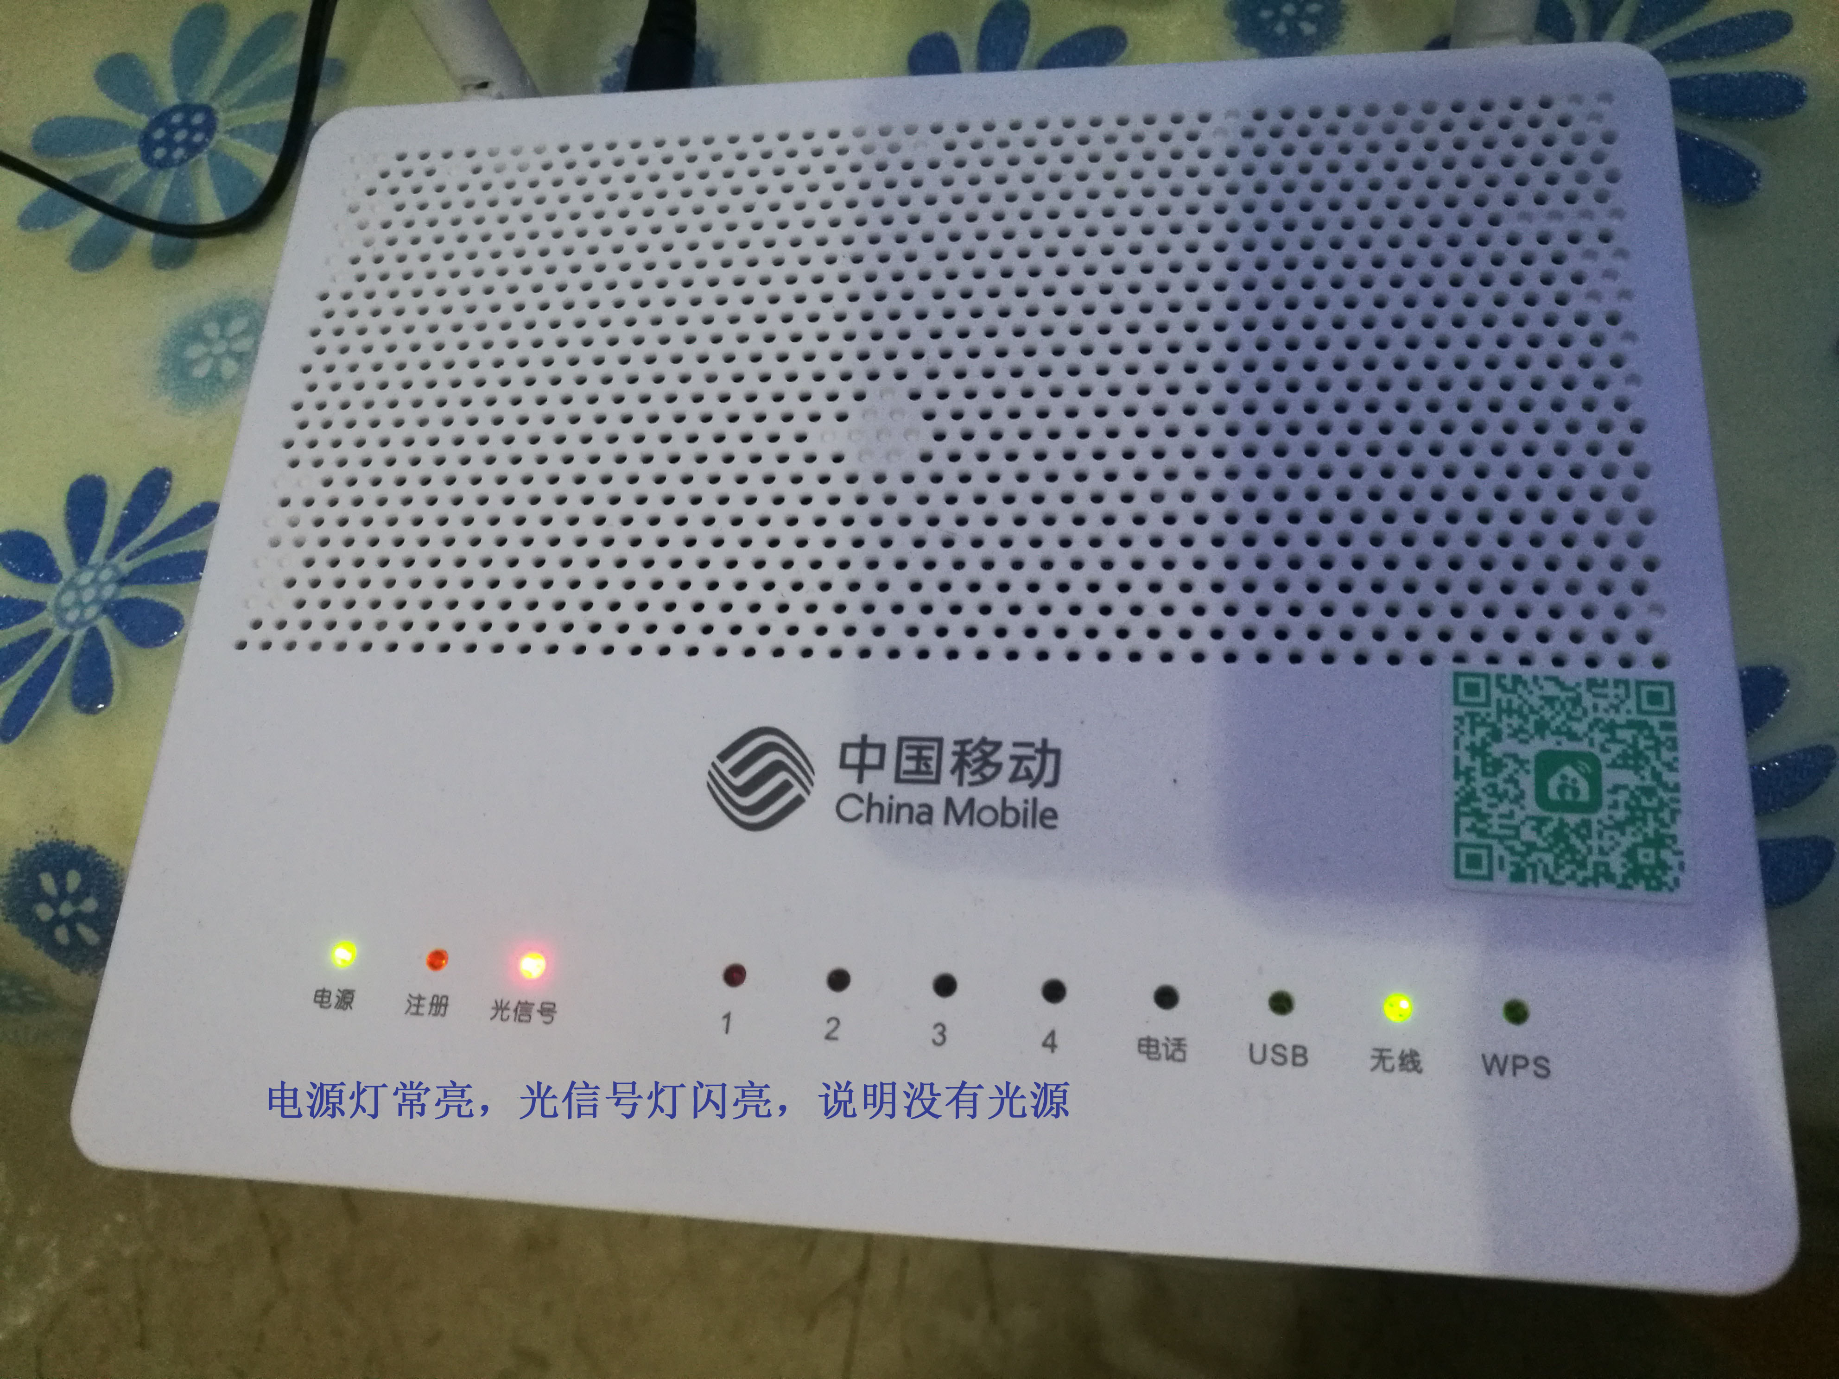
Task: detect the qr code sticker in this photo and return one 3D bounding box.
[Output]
[{"bbox_3d":[0.073,0.010,0.162,0.025,0.001,0.025,3,72,10],"label":"qr code sticker"}]

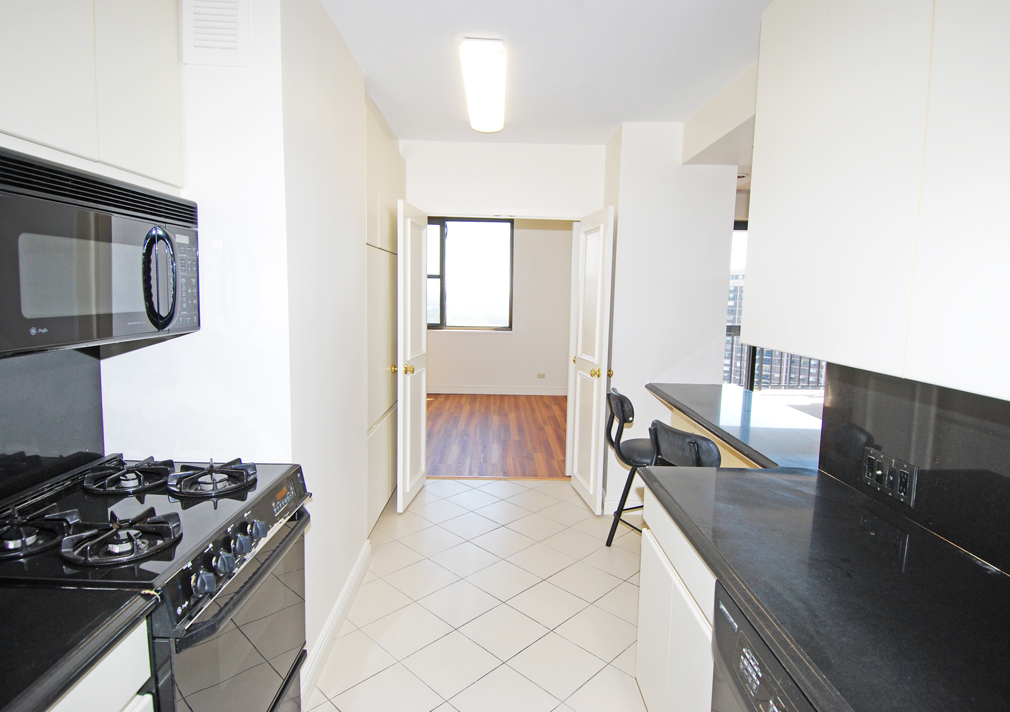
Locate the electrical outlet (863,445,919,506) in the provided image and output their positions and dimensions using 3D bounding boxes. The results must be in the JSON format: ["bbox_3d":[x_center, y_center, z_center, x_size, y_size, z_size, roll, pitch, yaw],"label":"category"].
[{"bbox_3d":[1.081,0.339,1.508,0.012,0.114,0.204,1,7,-1],"label":"electrical outlet"}]

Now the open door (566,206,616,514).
[{"bbox_3d":[0.615,0.030,3.781,0.040,2.035,0.590,0,7,-9],"label":"open door"}]

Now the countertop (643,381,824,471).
[{"bbox_3d":[1.245,0.311,2.686,0.610,0.040,1.740,1,7,0],"label":"countertop"}]

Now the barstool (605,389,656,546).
[{"bbox_3d":[0.861,0.688,3.086,0.480,0.930,0.430,0,7,-10],"label":"barstool"}]

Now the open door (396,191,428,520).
[{"bbox_3d":[-0.648,0.007,3.758,0.040,2.035,0.590,2,7,7],"label":"open door"}]

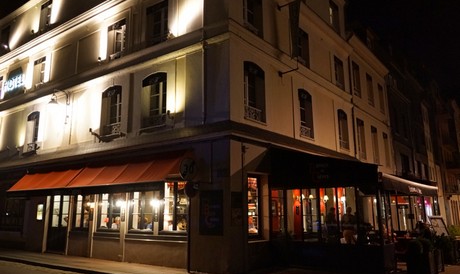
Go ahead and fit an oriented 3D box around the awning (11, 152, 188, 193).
[{"bbox_3d":[-5.167,1.321,11.905,9.000,0.930,0.900,-8,-14,33],"label":"awning"}]

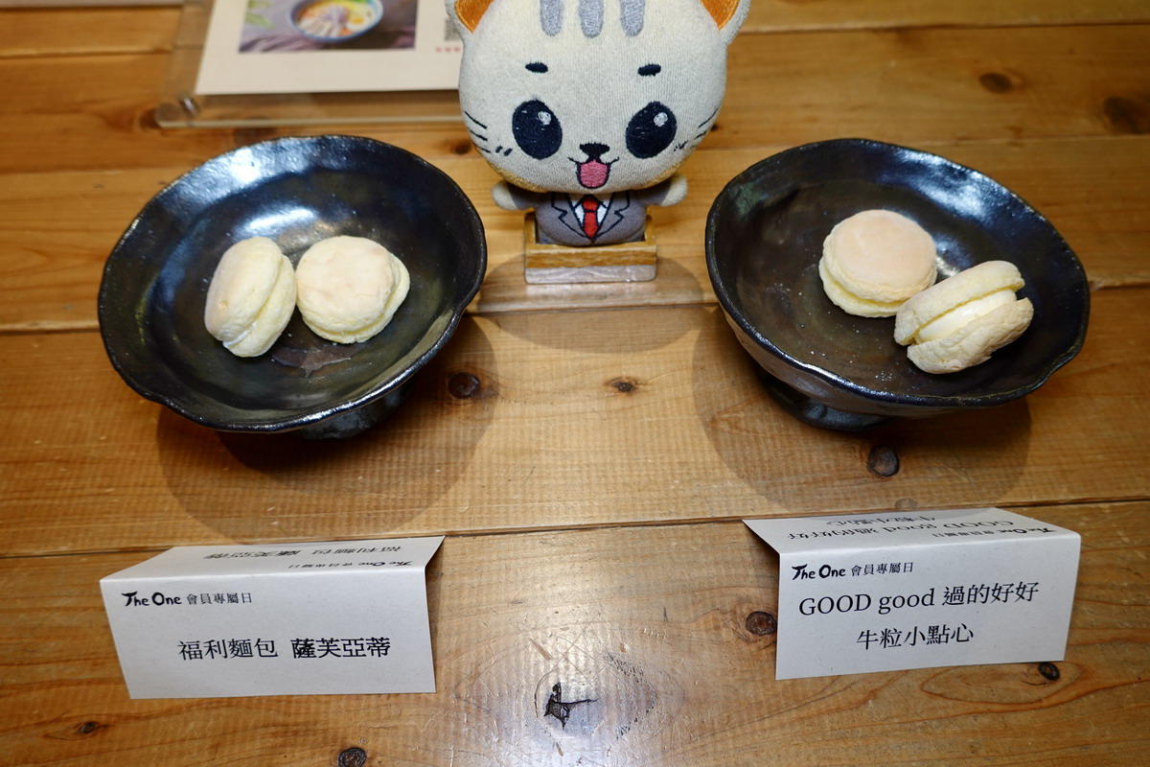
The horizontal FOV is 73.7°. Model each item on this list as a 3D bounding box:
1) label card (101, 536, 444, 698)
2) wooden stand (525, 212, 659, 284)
[{"bbox_3d":[-0.102,0.074,0.268,0.105,0.040,0.057,-2,55,-2],"label":"label card"},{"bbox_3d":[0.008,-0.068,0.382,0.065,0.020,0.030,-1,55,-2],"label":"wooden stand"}]

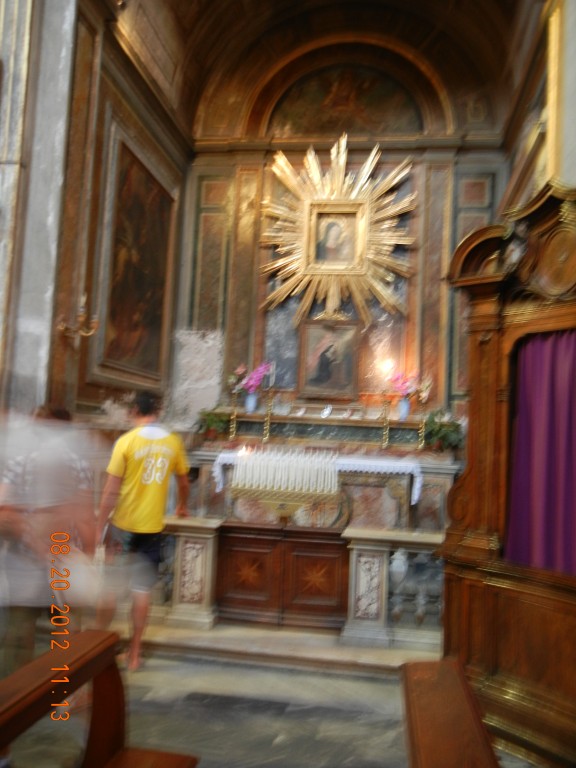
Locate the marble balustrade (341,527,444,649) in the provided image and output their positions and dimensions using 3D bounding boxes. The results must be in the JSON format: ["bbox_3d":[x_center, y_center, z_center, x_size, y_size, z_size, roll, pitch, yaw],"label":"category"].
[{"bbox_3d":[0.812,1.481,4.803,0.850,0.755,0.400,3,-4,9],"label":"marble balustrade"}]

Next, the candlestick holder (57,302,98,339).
[{"bbox_3d":[-1.568,-0.458,4.952,0.200,0.260,0.420,3,-4,9],"label":"candlestick holder"}]

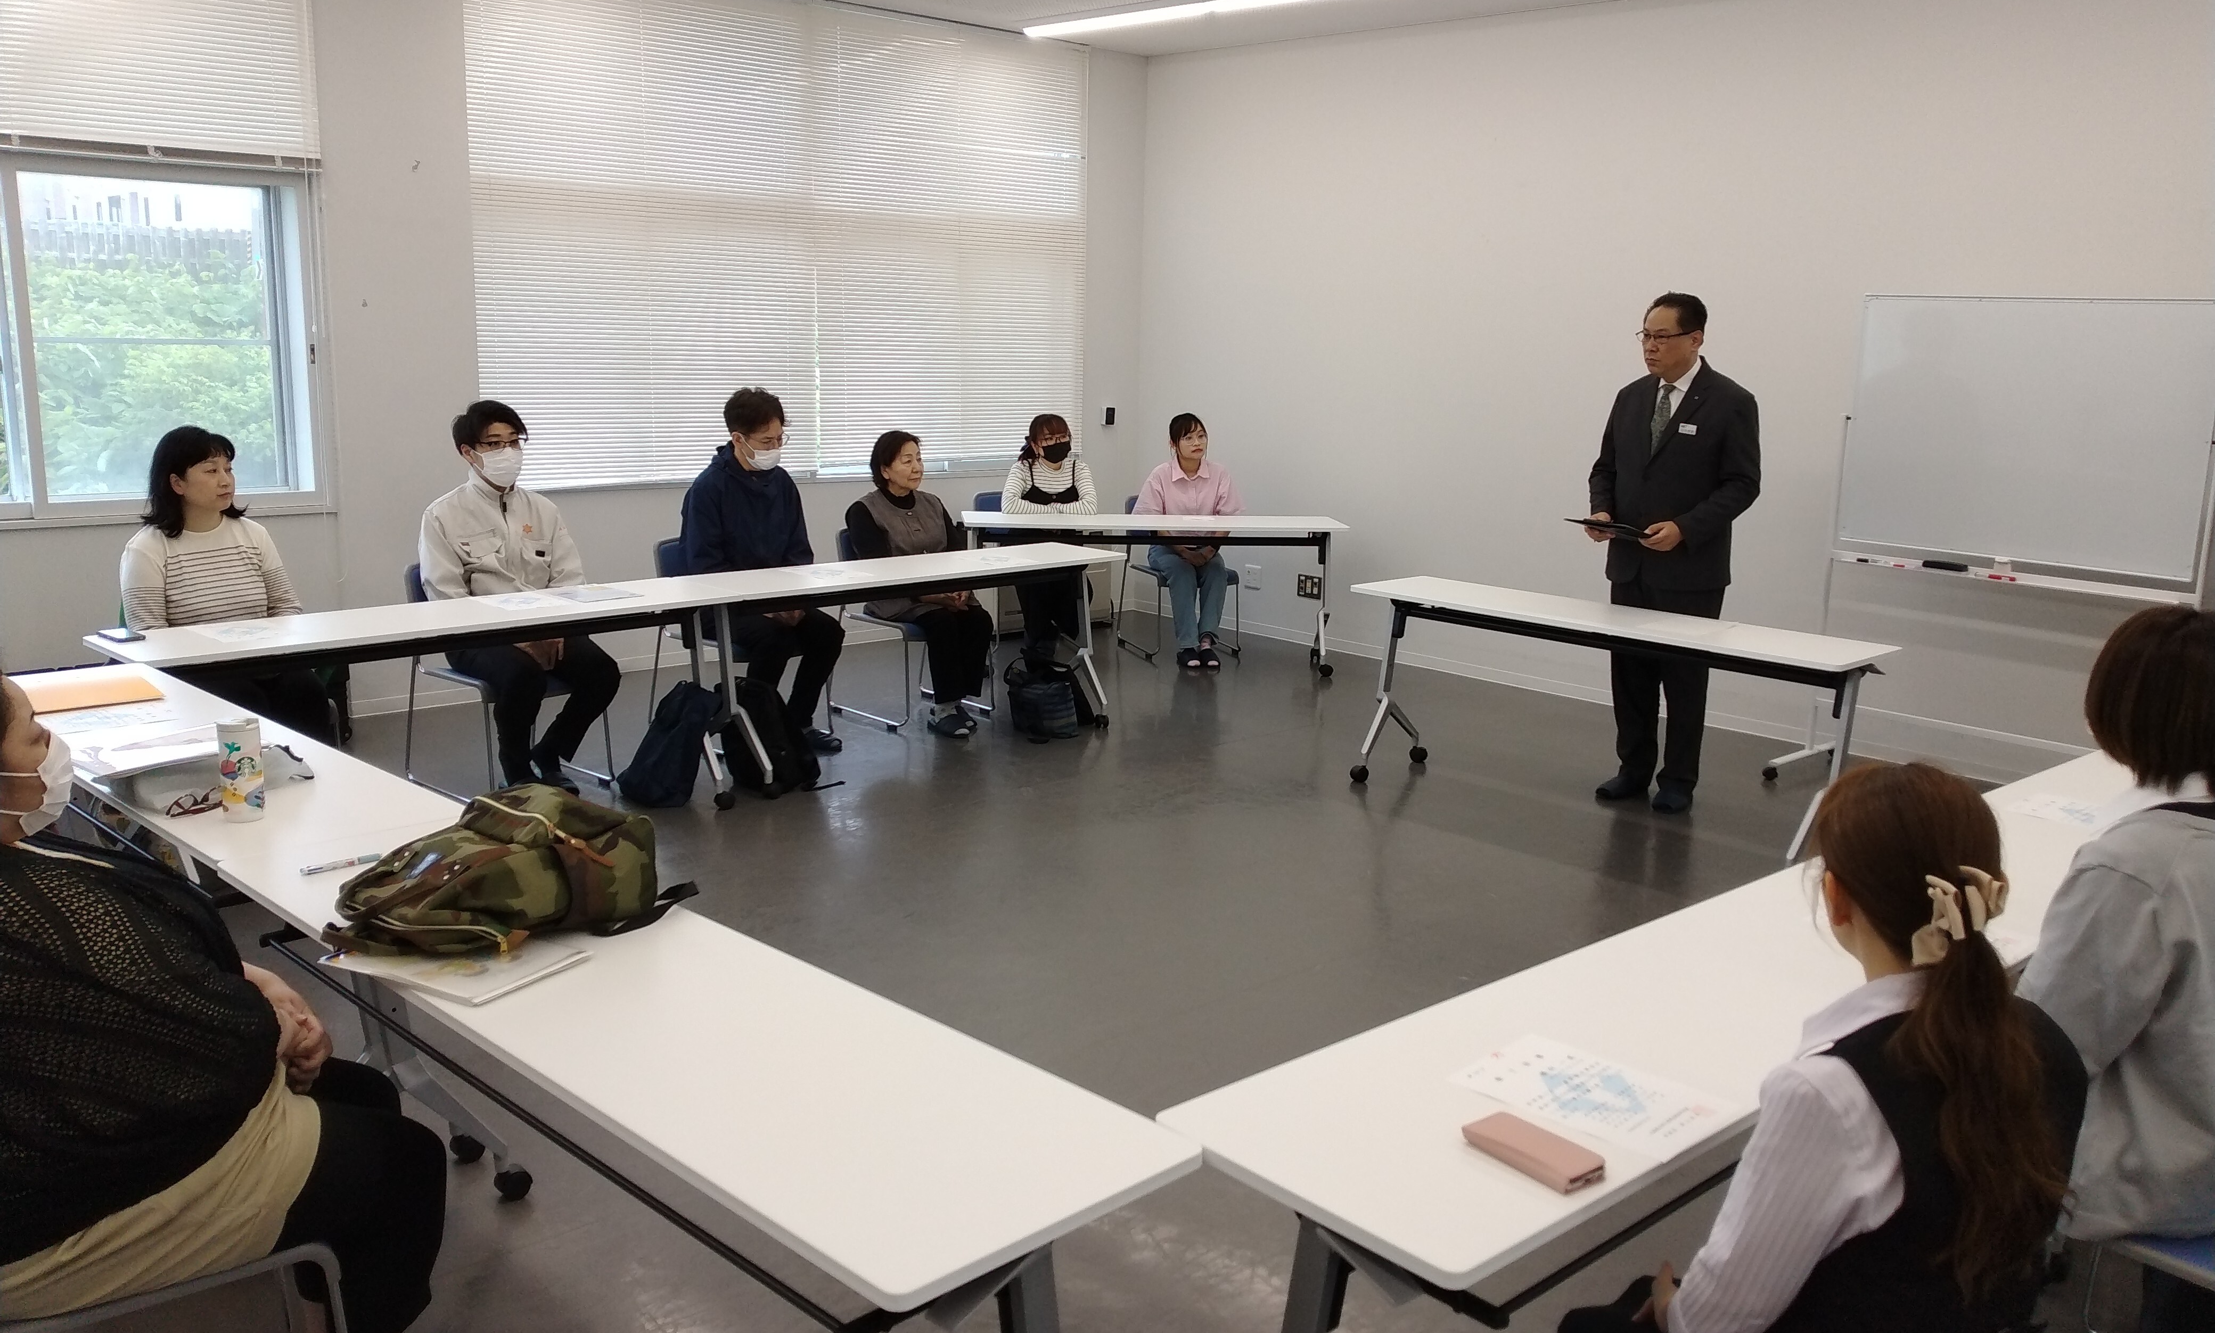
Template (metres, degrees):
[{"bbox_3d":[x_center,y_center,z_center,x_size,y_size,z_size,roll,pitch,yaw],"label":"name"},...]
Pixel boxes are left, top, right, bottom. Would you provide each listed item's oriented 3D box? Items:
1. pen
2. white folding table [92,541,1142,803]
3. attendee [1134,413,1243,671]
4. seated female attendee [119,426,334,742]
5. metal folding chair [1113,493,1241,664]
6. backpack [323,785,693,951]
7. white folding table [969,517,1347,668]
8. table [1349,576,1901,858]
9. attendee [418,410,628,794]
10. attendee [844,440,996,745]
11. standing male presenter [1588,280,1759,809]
[{"bbox_3d":[-1.283,0.327,2.909,0.145,0.013,0.013,-9,16,-43],"label":"pen"},{"bbox_3d":[-1.361,0.087,5.889,3.600,0.710,0.455,-10,16,-44],"label":"white folding table"},{"bbox_3d":[0.412,-0.647,8.562,0.530,1.190,0.740,-1,12,-13],"label":"attendee"},{"bbox_3d":[-2.651,-0.087,5.193,0.540,1.250,0.720,-9,15,-41],"label":"seated female attendee"},{"bbox_3d":[0.371,-0.471,8.743,0.510,0.770,0.530,-2,12,-19],"label":"metal folding chair"},{"bbox_3d":[-0.929,0.297,2.664,0.480,0.190,0.290,-8,15,-40],"label":"backpack"},{"bbox_3d":[0.210,-0.342,8.234,1.800,0.710,0.455,1,12,-6],"label":"white folding table"},{"bbox_3d":[1.663,0.179,5.894,0.455,0.710,1.800,-9,16,-44],"label":"table"},{"bbox_3d":[-2.021,-0.237,5.877,0.580,1.310,0.720,-9,15,-41],"label":"attendee"},{"bbox_3d":[-0.765,-0.363,7.035,0.740,1.170,0.550,12,15,41],"label":"attendee"},{"bbox_3d":[1.980,-0.398,6.119,0.450,1.770,0.580,-8,15,-39],"label":"standing male presenter"}]

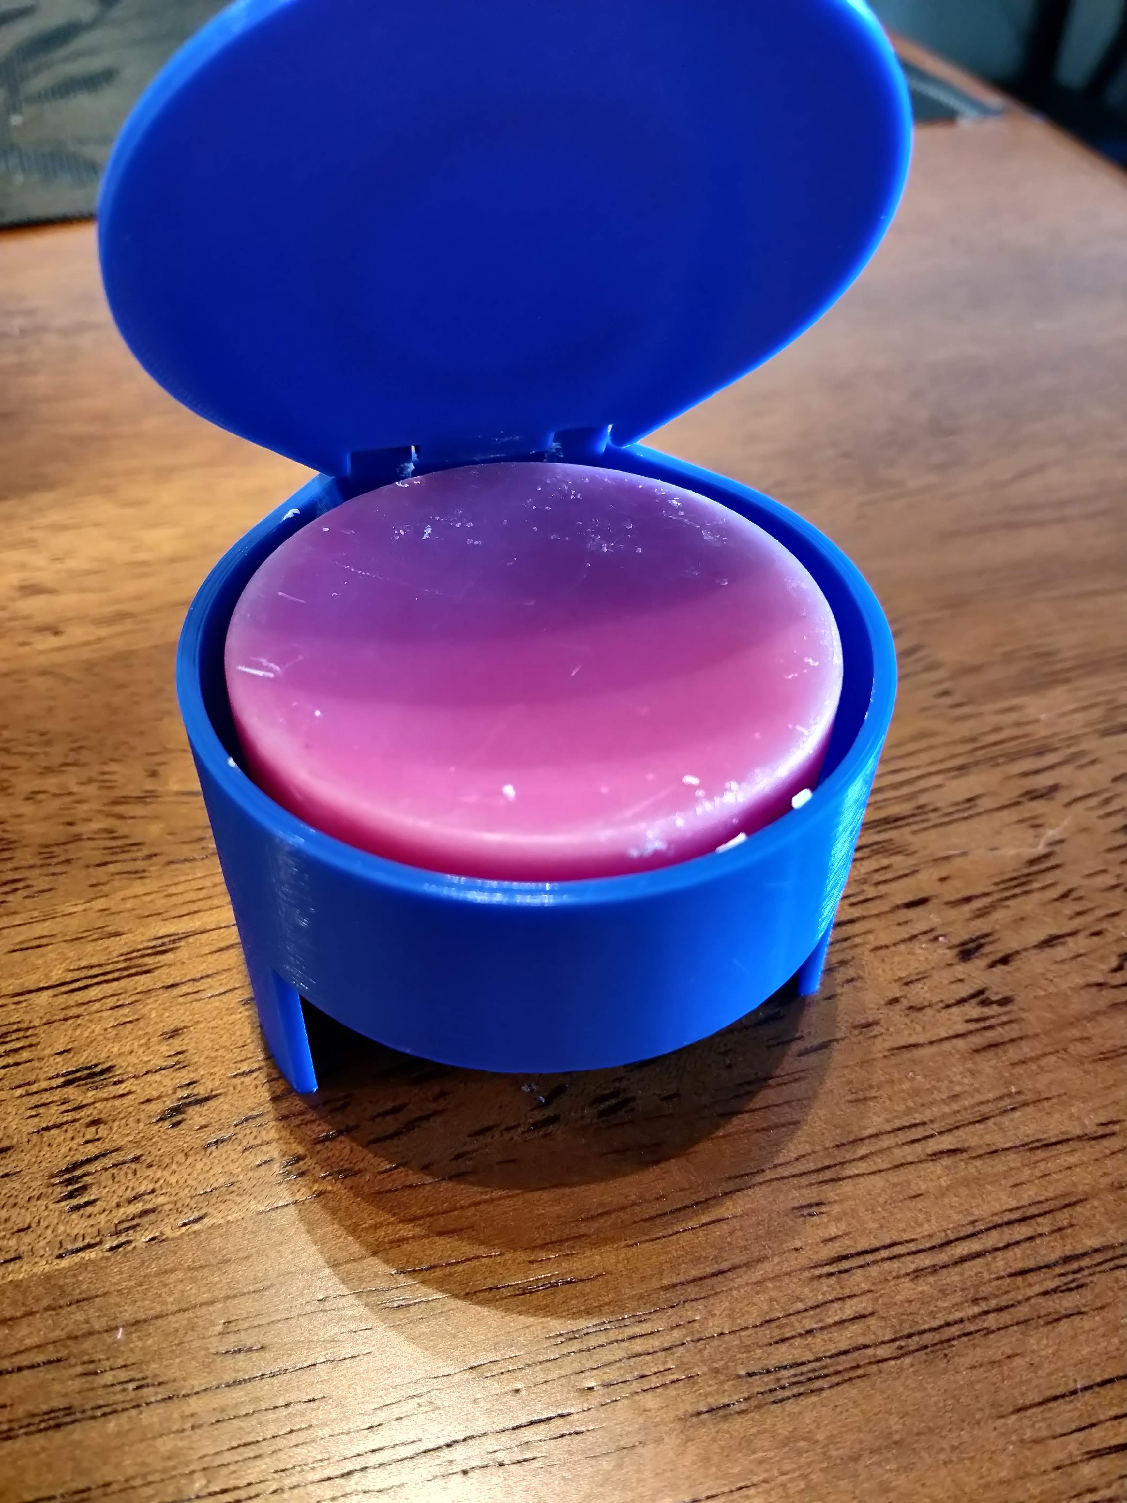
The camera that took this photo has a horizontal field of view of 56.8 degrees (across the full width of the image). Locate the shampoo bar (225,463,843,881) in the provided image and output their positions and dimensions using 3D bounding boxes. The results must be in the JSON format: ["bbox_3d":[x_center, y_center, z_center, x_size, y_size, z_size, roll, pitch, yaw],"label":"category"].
[{"bbox_3d":[-0.003,-0.006,0.117,0.064,0.024,0.064,1,45,-1],"label":"shampoo bar"}]

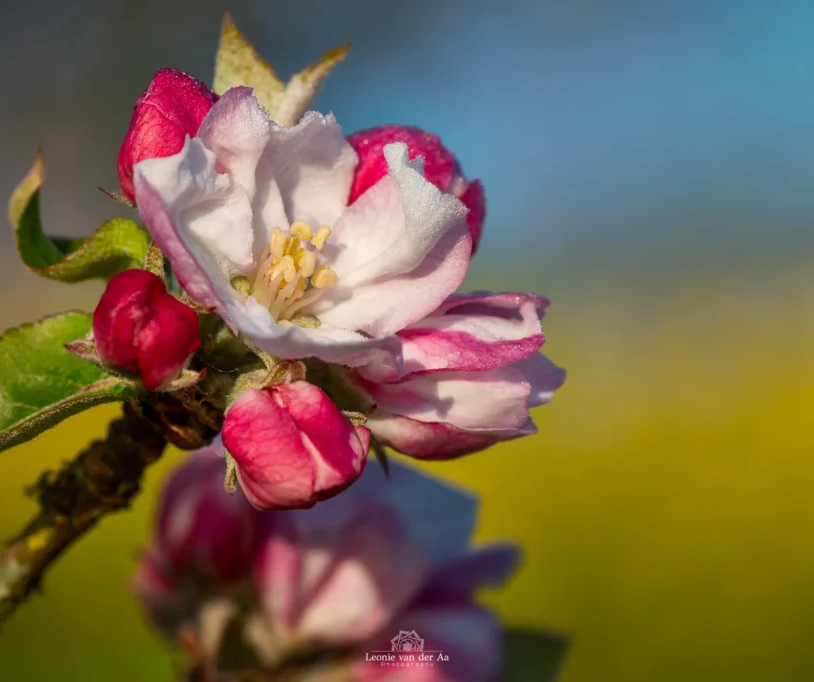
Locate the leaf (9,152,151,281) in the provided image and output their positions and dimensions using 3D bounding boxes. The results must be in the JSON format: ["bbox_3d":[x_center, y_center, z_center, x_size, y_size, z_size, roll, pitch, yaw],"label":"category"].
[{"bbox_3d":[-0.034,-0.013,0.463,0.015,0.013,0.010,1,2,24],"label":"leaf"}]

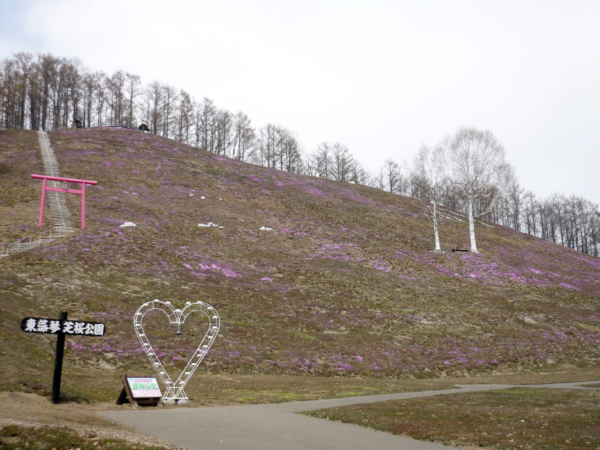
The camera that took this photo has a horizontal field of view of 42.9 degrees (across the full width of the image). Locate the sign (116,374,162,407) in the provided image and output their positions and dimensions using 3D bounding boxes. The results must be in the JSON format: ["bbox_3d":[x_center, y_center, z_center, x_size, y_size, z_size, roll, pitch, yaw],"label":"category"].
[{"bbox_3d":[-4.524,4.665,21.500,1.000,0.880,0.720,11,-17,-41],"label":"sign"}]

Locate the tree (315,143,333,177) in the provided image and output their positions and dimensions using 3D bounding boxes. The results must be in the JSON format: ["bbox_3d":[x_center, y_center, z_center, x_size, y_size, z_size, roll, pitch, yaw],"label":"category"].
[{"bbox_3d":[4.890,-12.870,158.720,3.750,9.030,3.750,0,-12,0],"label":"tree"}]

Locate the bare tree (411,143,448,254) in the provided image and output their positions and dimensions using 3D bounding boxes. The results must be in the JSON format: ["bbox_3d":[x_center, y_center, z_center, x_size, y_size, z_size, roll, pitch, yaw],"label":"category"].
[{"bbox_3d":[12.940,-2.730,76.210,3.400,11.140,3.400,0,-12,0],"label":"bare tree"}]

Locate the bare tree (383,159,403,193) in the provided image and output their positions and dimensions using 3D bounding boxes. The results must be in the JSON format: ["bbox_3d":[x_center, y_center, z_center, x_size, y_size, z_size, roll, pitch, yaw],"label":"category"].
[{"bbox_3d":[19.240,-9.740,158.670,4.160,8.560,4.160,0,-12,0],"label":"bare tree"}]

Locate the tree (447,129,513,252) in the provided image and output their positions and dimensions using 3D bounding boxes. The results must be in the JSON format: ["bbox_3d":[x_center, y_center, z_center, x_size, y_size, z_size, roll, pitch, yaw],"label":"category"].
[{"bbox_3d":[18.080,-3.670,76.410,6.410,13.060,6.410,0,-12,0],"label":"tree"}]

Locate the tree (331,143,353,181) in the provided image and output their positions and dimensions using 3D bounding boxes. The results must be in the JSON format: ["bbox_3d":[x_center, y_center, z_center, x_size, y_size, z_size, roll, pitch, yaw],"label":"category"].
[{"bbox_3d":[8.640,-12.670,158.760,4.580,9.460,4.580,0,-12,0],"label":"tree"}]

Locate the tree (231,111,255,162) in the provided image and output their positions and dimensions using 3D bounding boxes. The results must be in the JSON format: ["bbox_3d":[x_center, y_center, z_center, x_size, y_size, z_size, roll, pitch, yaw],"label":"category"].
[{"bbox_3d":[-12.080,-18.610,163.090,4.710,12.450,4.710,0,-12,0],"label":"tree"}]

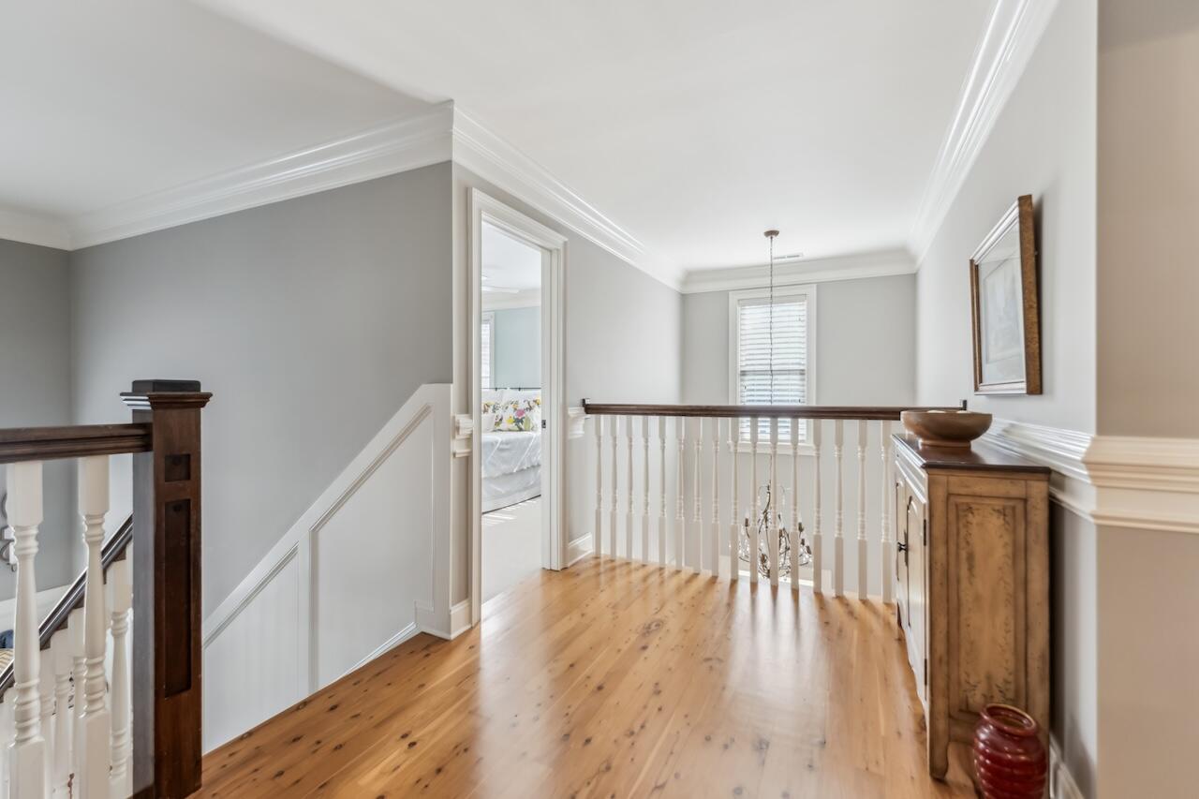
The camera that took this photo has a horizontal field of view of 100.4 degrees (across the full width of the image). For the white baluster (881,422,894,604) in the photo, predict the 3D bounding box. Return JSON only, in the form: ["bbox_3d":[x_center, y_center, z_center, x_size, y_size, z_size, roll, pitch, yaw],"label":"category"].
[{"bbox_3d":[1.549,0.605,2.691,0.039,0.988,0.039,0,0,27],"label":"white baluster"}]

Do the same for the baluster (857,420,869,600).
[{"bbox_3d":[1.440,0.598,2.727,0.037,0.989,0.037,0,0,27],"label":"baluster"}]

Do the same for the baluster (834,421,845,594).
[{"bbox_3d":[1.343,0.605,2.795,0.039,0.988,0.039,0,0,27],"label":"baluster"}]

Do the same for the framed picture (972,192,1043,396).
[{"bbox_3d":[1.483,-0.318,1.860,0.033,0.600,0.762,-2,-1,27],"label":"framed picture"}]

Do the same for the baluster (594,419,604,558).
[{"bbox_3d":[0.002,0.595,3.454,0.037,0.989,0.037,0,0,27],"label":"baluster"}]

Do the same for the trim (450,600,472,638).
[{"bbox_3d":[-0.661,1.032,2.363,0.025,0.145,0.137,0,0,27],"label":"trim"}]

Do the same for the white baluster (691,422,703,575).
[{"bbox_3d":[0.618,0.596,3.142,0.037,0.989,0.037,0,0,27],"label":"white baluster"}]

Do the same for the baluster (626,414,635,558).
[{"bbox_3d":[0.210,0.596,3.349,0.037,0.989,0.037,0,0,27],"label":"baluster"}]

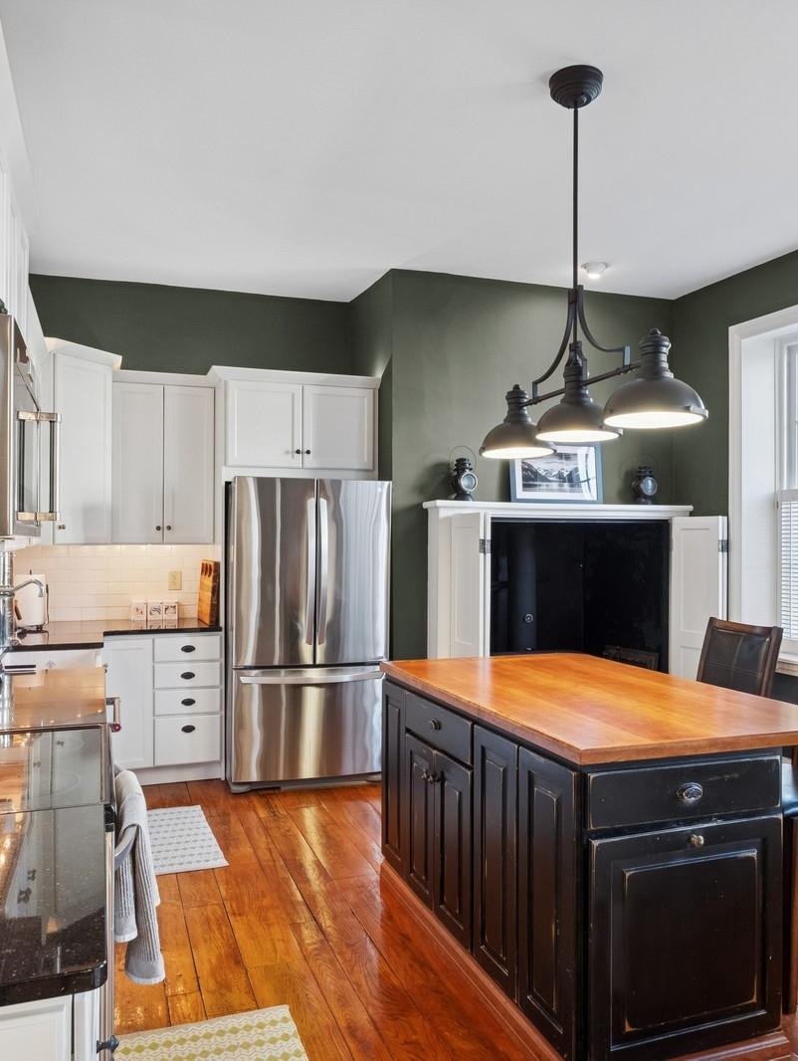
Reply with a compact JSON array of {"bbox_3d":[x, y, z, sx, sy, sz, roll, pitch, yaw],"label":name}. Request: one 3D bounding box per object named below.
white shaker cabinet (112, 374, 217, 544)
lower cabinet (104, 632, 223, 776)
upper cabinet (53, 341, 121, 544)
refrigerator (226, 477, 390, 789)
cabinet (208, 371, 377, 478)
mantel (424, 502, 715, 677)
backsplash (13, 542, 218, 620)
[{"bbox_3d":[-1.450,-0.426,4.877,0.590,1.010,0.340,0,0,-18],"label":"white shaker cabinet"},{"bbox_3d":[-1.410,1.009,4.766,0.640,0.860,0.570,0,0,-18],"label":"lower cabinet"},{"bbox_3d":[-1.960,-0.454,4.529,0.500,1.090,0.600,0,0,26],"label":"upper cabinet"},{"bbox_3d":[-0.593,0.578,4.884,0.910,1.745,0.820,0,0,-18],"label":"refrigerator"},{"bbox_3d":[-0.684,-0.623,5.029,1.000,0.630,0.590,0,0,-18],"label":"cabinet"},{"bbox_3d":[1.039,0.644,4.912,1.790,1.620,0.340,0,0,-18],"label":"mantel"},{"bbox_3d":[-1.756,0.324,4.946,1.200,0.485,0.020,0,0,-18],"label":"backsplash"}]

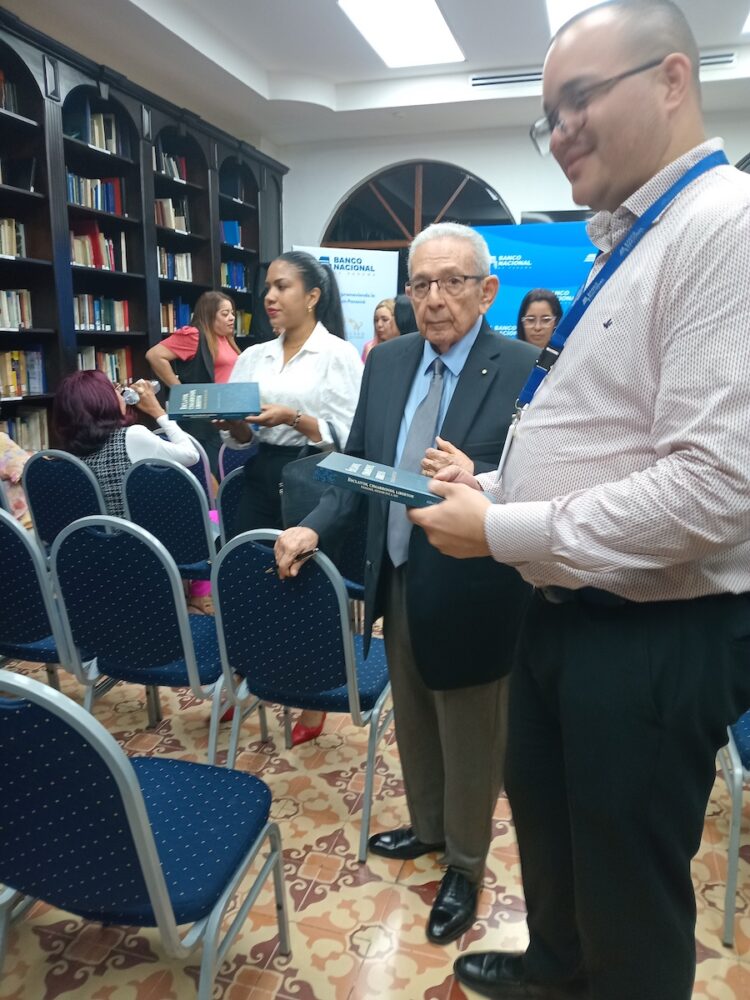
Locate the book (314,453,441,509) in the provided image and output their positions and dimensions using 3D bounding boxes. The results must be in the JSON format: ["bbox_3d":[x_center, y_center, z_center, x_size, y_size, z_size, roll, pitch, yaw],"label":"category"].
[{"bbox_3d":[0.052,-0.013,0.857,0.250,0.024,0.175,15,10,0],"label":"book"}]

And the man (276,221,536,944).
[{"bbox_3d":[0.111,0.194,1.528,0.630,1.630,0.430,7,15,21],"label":"man"}]

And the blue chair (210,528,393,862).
[{"bbox_3d":[-0.172,0.470,1.851,0.440,0.923,0.550,5,12,18],"label":"blue chair"}]

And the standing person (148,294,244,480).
[{"bbox_3d":[-0.943,-0.328,3.650,0.370,1.610,0.490,11,16,34],"label":"standing person"}]

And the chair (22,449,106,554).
[{"bbox_3d":[-1.223,0.198,2.935,0.440,0.923,0.550,4,12,16],"label":"chair"}]

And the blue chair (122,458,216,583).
[{"bbox_3d":[-0.759,0.242,2.779,0.440,0.923,0.550,4,12,17],"label":"blue chair"}]

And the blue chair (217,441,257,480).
[{"bbox_3d":[-0.529,0.073,3.503,0.440,0.923,0.550,5,12,18],"label":"blue chair"}]

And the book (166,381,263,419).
[{"bbox_3d":[-0.462,-0.288,1.847,0.250,0.023,0.175,-3,38,-11],"label":"book"}]

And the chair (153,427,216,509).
[{"bbox_3d":[-1.061,0.019,3.694,0.460,0.900,0.560,5,14,15],"label":"chair"}]

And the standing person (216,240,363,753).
[{"bbox_3d":[-0.307,0.015,2.196,0.450,1.640,0.500,-10,16,-44],"label":"standing person"}]

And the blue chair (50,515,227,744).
[{"bbox_3d":[-0.622,0.435,1.973,0.440,0.923,0.550,4,12,15],"label":"blue chair"}]

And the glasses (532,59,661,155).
[{"bbox_3d":[0.289,-0.486,0.789,0.142,0.047,0.140,-23,19,-3],"label":"glasses"}]

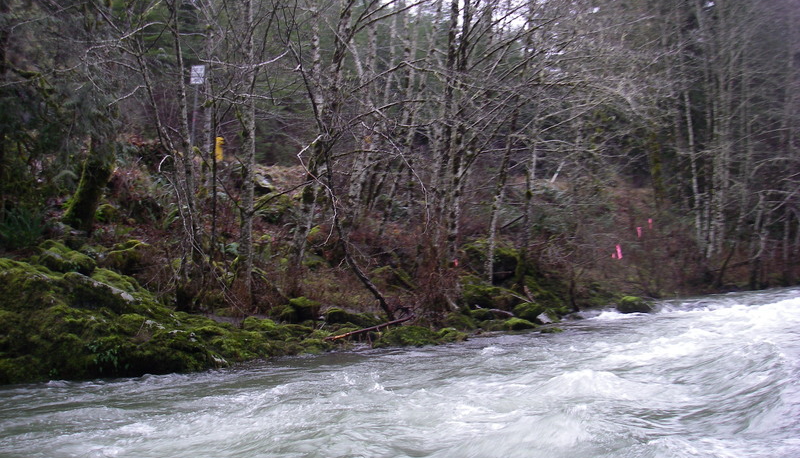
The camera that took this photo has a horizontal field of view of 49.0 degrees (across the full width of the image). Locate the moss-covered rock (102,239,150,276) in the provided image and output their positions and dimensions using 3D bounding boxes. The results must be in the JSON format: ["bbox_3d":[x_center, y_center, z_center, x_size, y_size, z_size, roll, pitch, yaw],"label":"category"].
[{"bbox_3d":[-5.461,0.563,17.500,0.794,0.704,0.635,0,-1,0],"label":"moss-covered rock"}]

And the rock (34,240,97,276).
[{"bbox_3d":[-6.196,0.524,16.300,0.879,0.654,0.703,0,-1,0],"label":"rock"}]

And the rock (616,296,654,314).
[{"bbox_3d":[6.509,2.086,24.300,0.864,0.450,0.691,0,-1,0],"label":"rock"}]

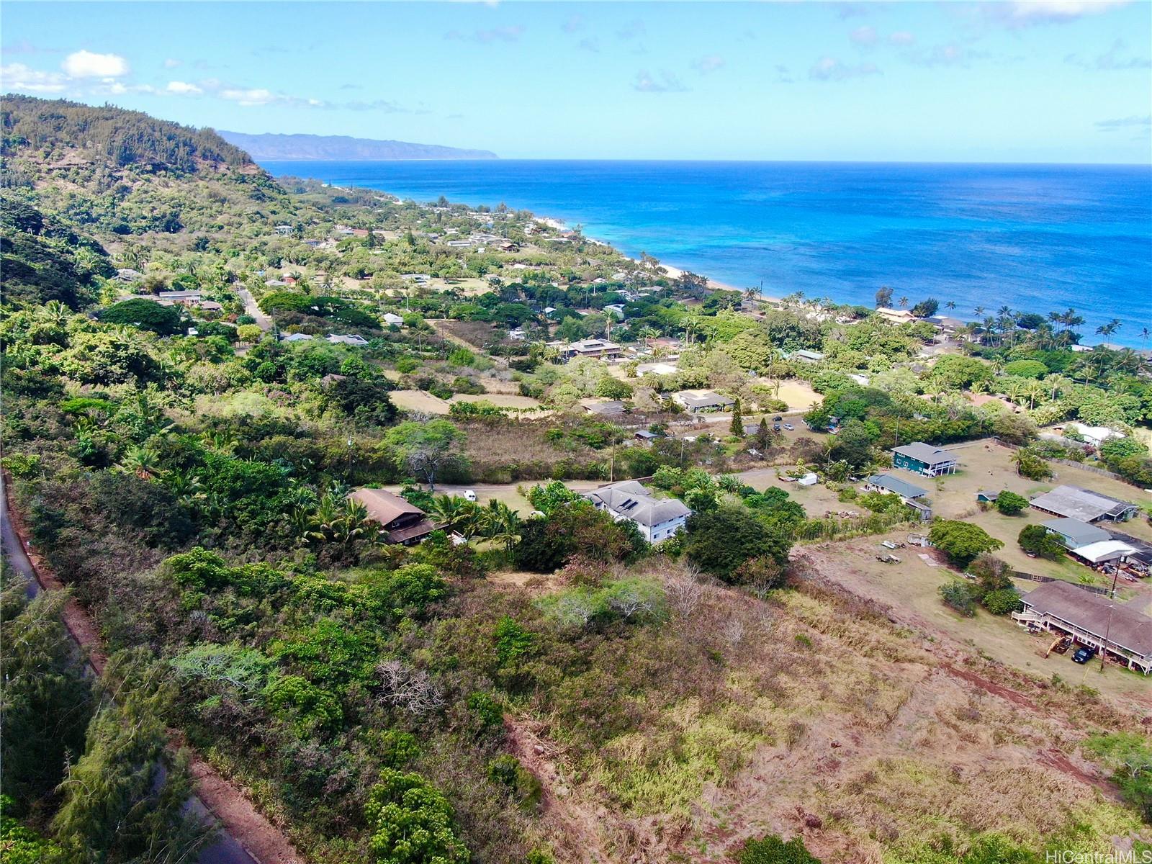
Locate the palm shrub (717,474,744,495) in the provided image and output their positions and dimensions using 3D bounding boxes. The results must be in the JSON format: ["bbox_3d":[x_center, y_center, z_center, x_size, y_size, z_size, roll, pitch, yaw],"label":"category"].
[{"bbox_3d":[42.160,14.380,218.190,6.800,5.000,6.800,0,19,0],"label":"palm shrub"}]

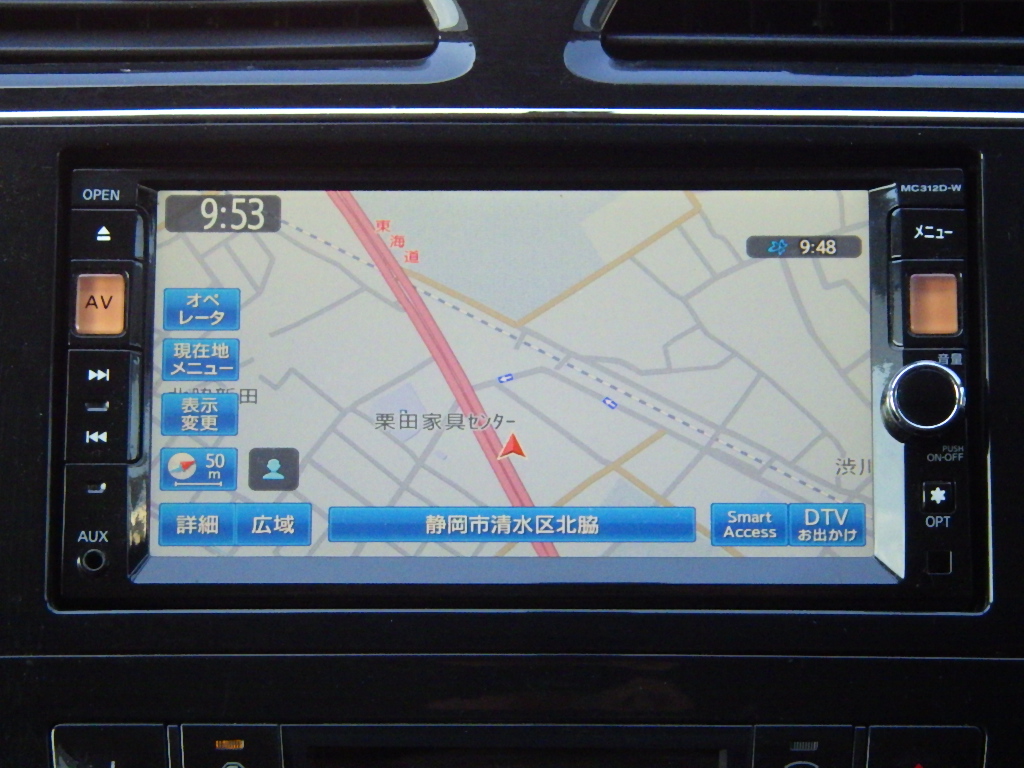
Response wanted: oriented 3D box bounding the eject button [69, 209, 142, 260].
[{"bbox_3d":[-0.088,-0.032,0.902,0.016,0.011,0.005,0,-12,0],"label":"eject button"}]

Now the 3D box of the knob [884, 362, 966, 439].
[{"bbox_3d":[0.089,0.003,0.887,0.018,0.018,0.011,0,-12,0],"label":"knob"}]

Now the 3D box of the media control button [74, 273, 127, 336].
[{"bbox_3d":[-0.089,-0.017,0.898,0.011,0.014,0.004,0,-12,0],"label":"media control button"}]

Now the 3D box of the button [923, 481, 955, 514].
[{"bbox_3d":[0.091,0.025,0.889,0.007,0.007,0.004,0,-12,0],"label":"button"}]

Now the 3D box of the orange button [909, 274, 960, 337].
[{"bbox_3d":[0.091,-0.017,0.898,0.011,0.014,0.004,0,-12,0],"label":"orange button"}]

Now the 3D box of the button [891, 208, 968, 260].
[{"bbox_3d":[0.091,-0.032,0.902,0.016,0.011,0.005,0,-12,0],"label":"button"}]

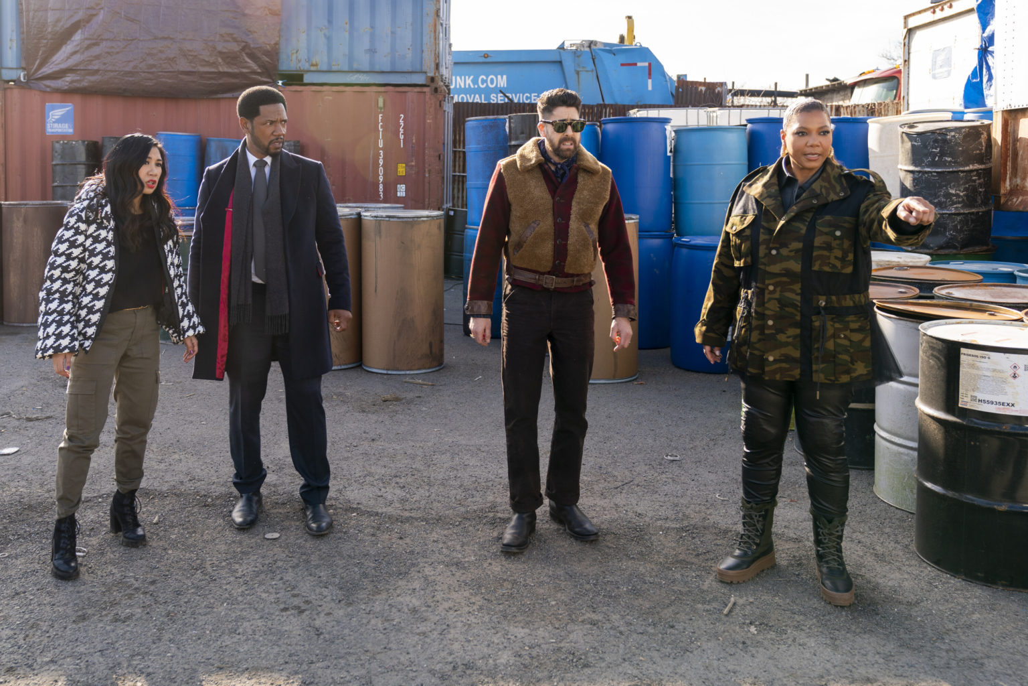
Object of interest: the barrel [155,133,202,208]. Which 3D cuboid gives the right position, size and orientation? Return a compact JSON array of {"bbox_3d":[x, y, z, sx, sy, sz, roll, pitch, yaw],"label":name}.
[{"bbox_3d":[-4.454,-2.297,12.500,0.585,0.930,0.585,0,9,0],"label":"barrel"}]

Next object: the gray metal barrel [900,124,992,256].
[{"bbox_3d":[2.978,-1.072,6.500,0.590,0.880,0.590,0,9,0],"label":"gray metal barrel"}]

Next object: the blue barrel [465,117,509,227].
[{"bbox_3d":[-0.115,-1.432,7.920,0.580,0.900,0.580,0,11,0],"label":"blue barrel"}]

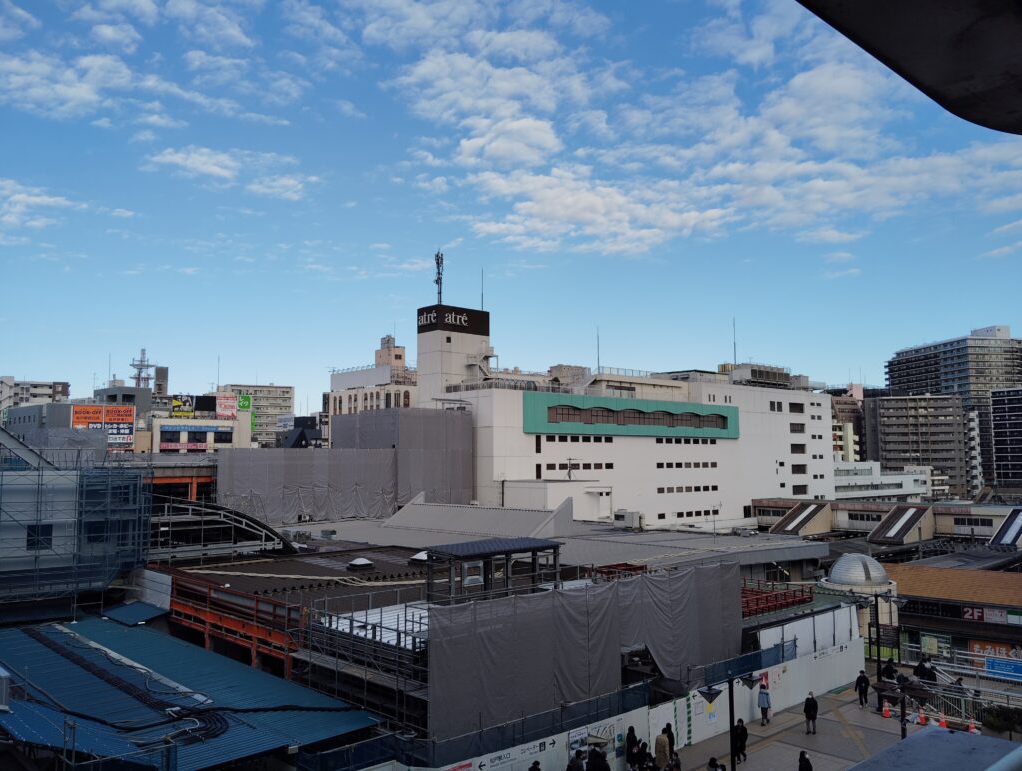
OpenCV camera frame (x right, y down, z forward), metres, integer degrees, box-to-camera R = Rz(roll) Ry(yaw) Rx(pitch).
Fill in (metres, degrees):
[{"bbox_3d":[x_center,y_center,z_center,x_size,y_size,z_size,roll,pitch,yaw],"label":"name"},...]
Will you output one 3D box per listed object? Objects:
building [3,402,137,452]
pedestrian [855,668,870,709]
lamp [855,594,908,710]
[{"bbox_3d":[-92.951,18.001,176.724,23.500,26.530,15.000,1,-5,-19],"label":"building"},{"bbox_3d":[16.201,13.928,38.154,0.540,1.670,0.380,-2,-5,14],"label":"pedestrian"},{"bbox_3d":[16.634,12.059,37.628,2.200,5.294,2.200,4,-7,-42],"label":"lamp"}]

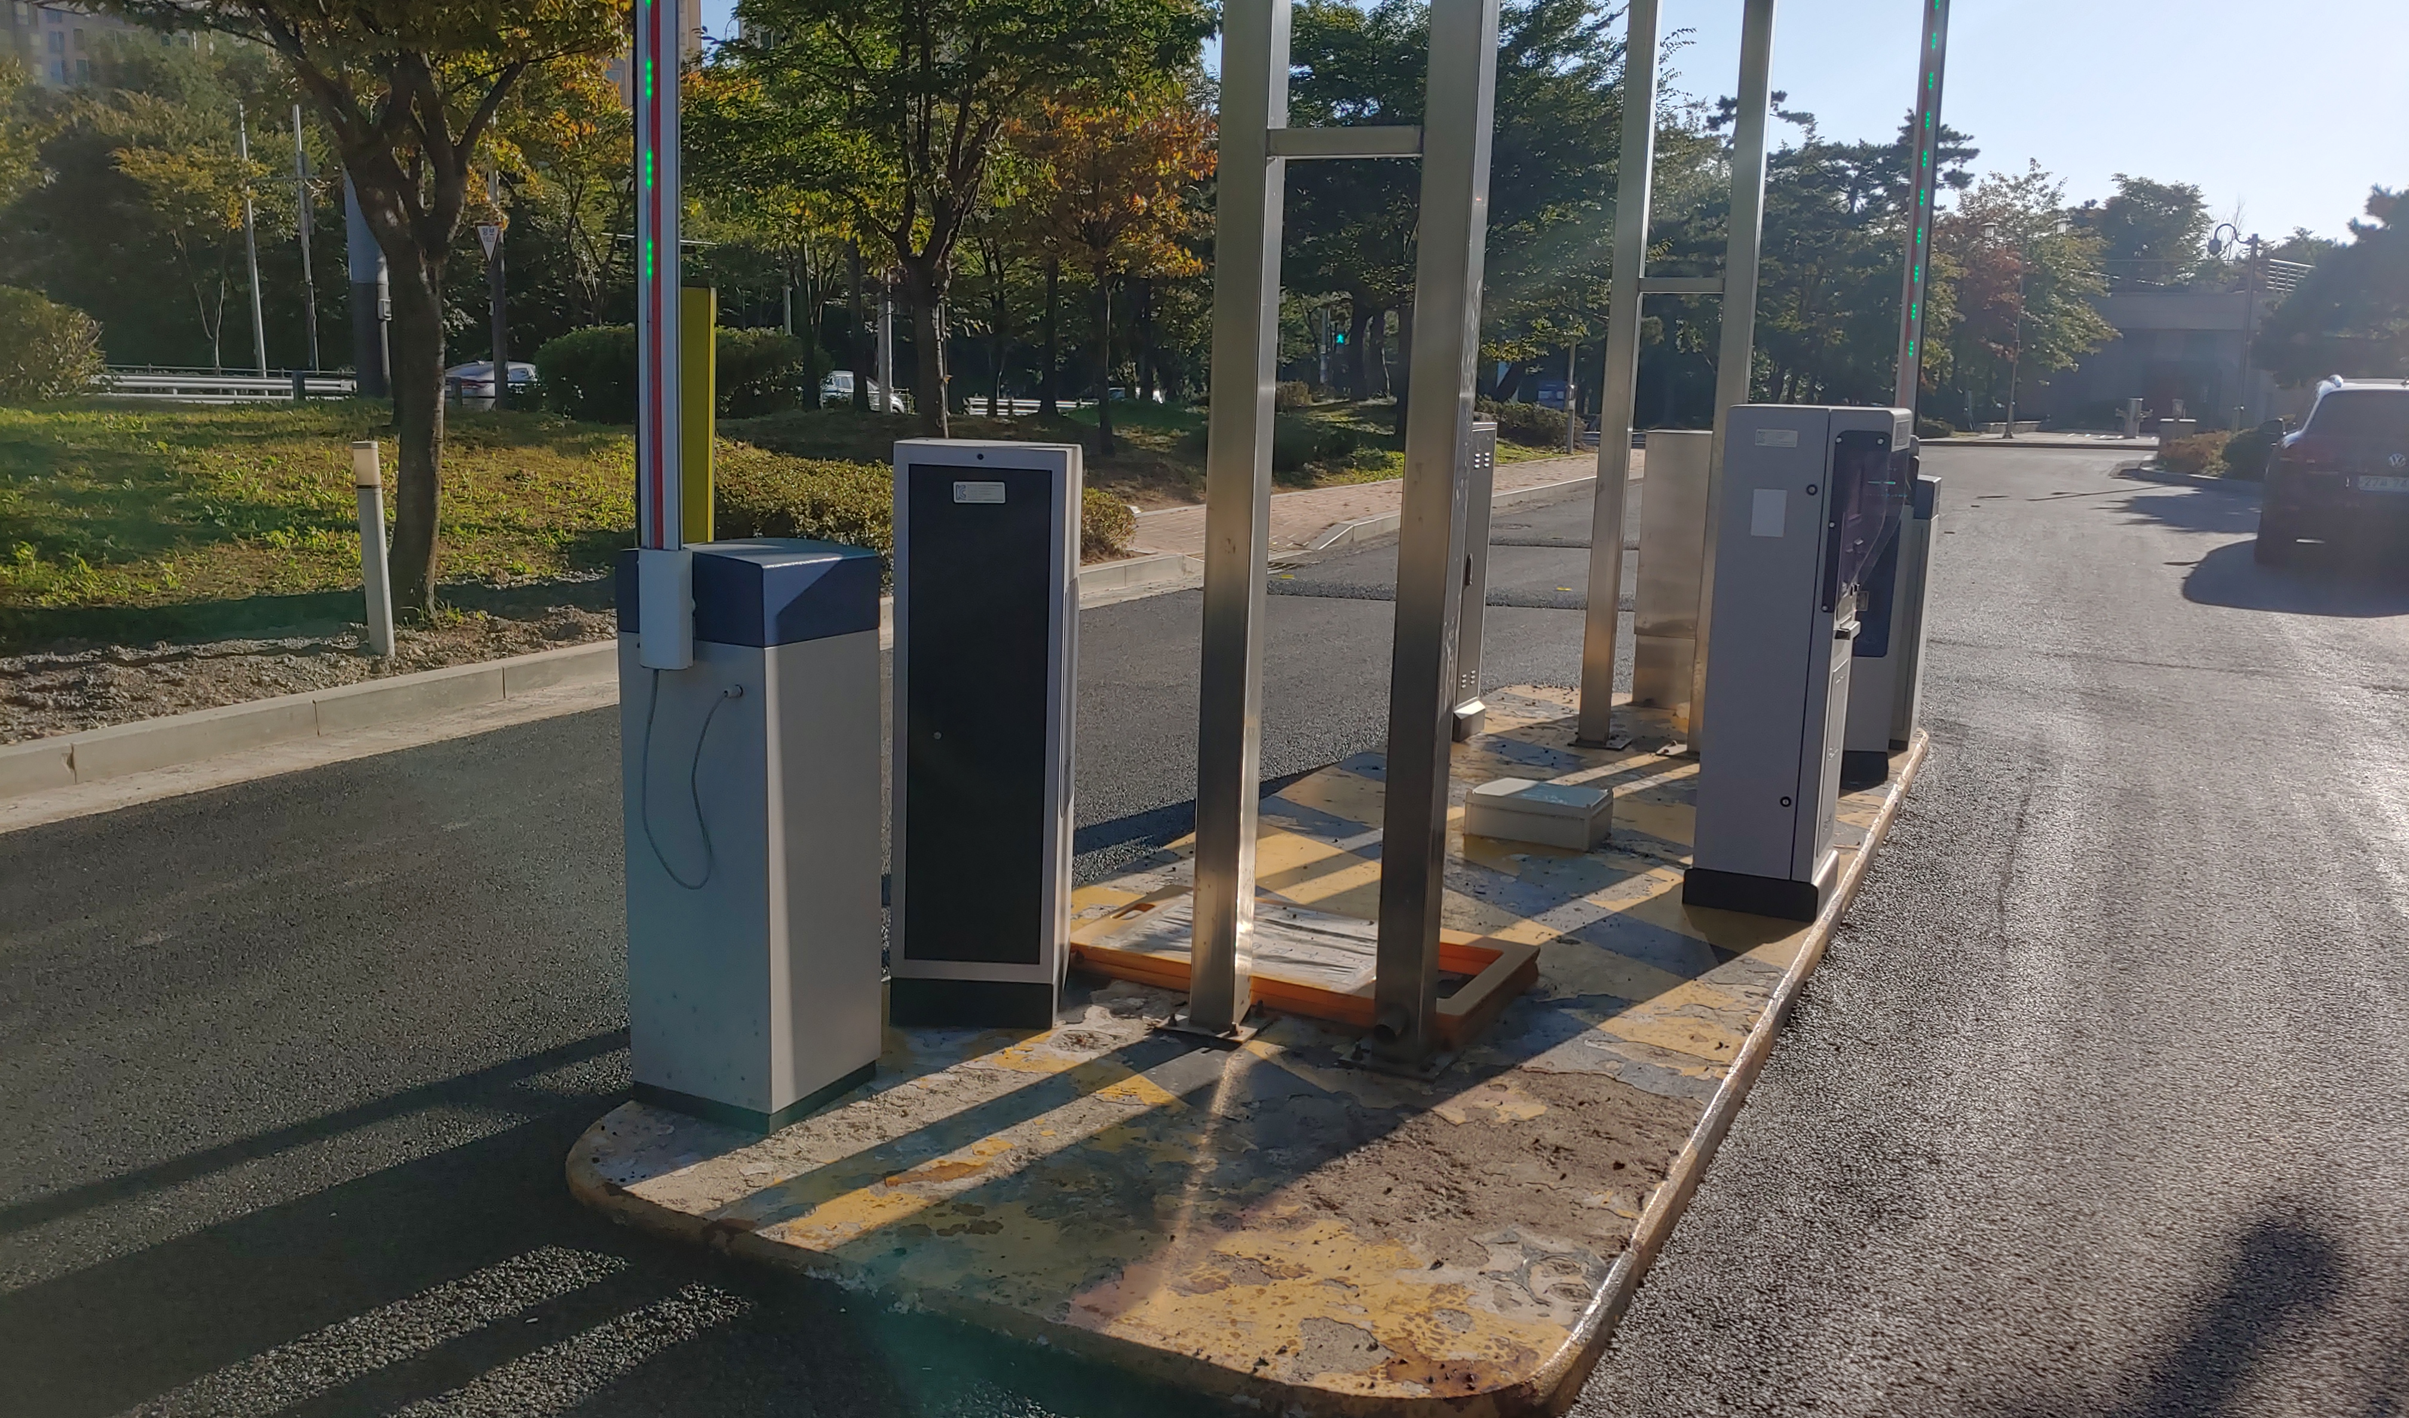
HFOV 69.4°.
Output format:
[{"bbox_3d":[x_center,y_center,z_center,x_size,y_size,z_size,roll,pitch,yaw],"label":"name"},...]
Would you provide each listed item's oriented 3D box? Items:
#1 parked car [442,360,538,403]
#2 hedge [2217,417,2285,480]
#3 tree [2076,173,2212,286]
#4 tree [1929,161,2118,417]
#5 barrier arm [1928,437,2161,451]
[{"bbox_3d":[-17.549,-8.276,45.000,1.830,1.470,4.600,8,13,27],"label":"parked car"},{"bbox_3d":[16.642,-4.031,27.300,1.350,1.020,1.300,7,13,25],"label":"hedge"},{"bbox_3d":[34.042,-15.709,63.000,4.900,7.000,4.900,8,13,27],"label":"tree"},{"bbox_3d":[17.820,-9.105,38.000,3.700,5.600,3.600,7,11,25],"label":"tree"},{"bbox_3d":[16.423,-5.175,34.000,4.900,0.150,0.250,3,10,7],"label":"barrier arm"}]

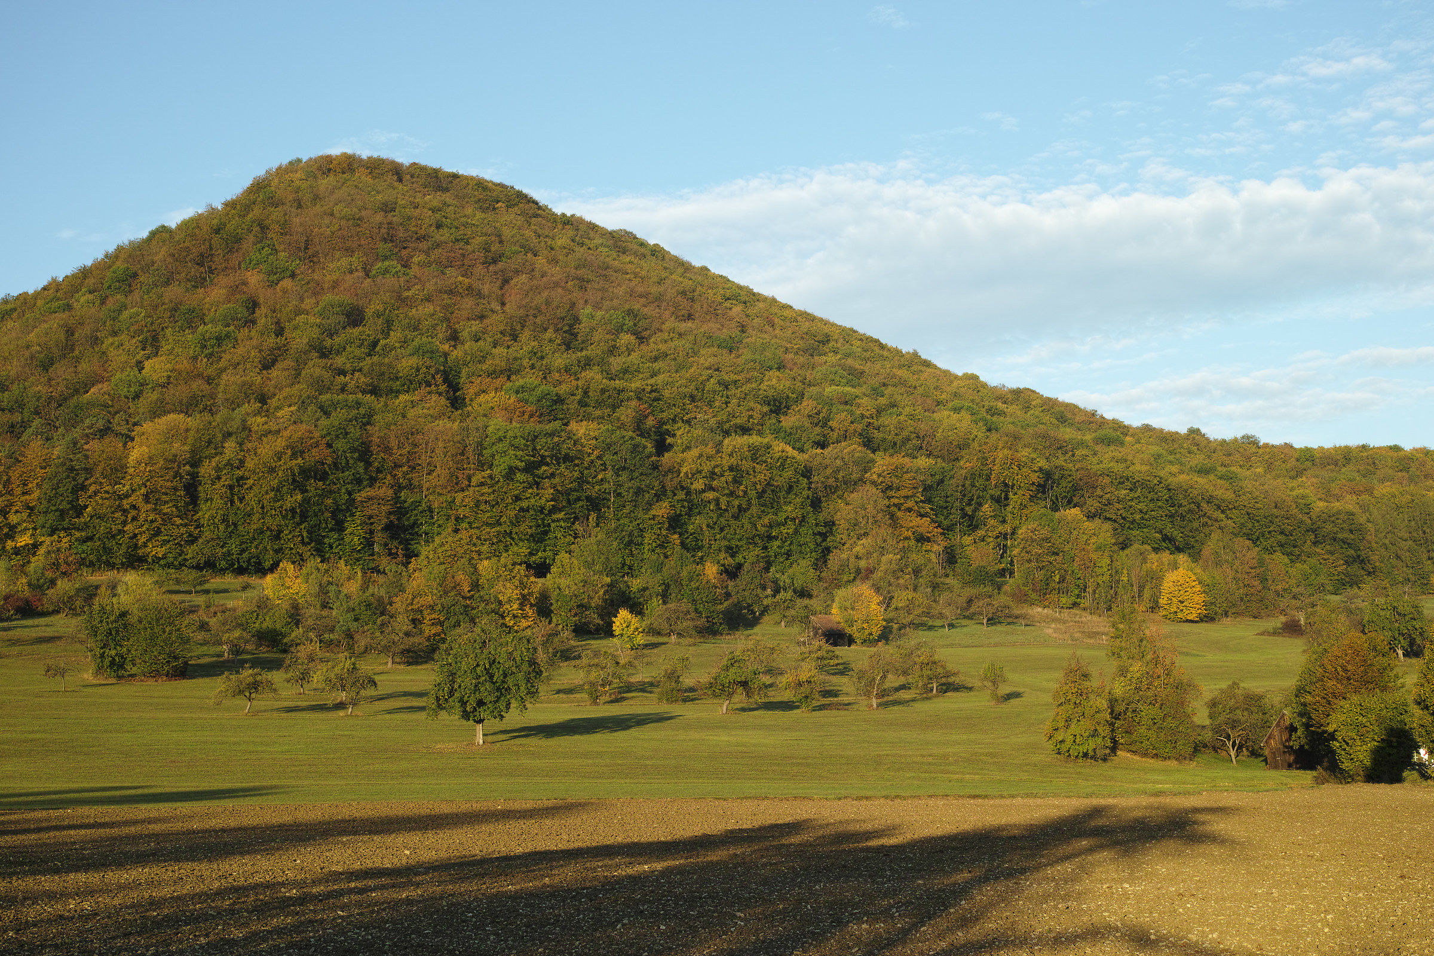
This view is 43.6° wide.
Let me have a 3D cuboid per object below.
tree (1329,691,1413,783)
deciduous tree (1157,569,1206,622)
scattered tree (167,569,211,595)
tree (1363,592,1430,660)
[{"bbox_3d":[47.453,18.778,130.000,5.972,6.599,5.485,0,-4,0],"label":"tree"},{"bbox_3d":[80.314,20.160,310.000,7.975,9.212,7.731,0,-4,0],"label":"deciduous tree"},{"bbox_3d":[-100.094,19.772,340.000,8.122,4.631,7.625,0,-4,0],"label":"scattered tree"},{"bbox_3d":[85.294,18.572,225.000,8.269,8.636,8.016,0,-4,0],"label":"tree"}]

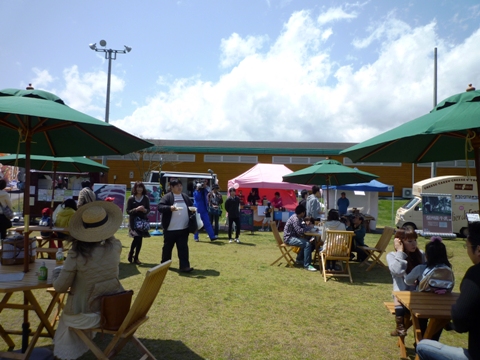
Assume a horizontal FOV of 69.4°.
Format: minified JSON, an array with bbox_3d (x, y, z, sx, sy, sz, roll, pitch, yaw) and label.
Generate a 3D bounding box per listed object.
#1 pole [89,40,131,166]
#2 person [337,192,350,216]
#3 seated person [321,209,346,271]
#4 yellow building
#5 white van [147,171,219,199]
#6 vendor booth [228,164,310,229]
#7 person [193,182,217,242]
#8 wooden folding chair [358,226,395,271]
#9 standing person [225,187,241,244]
[{"bbox_3d":[-9.198,-3.832,23.807,2.900,11.660,0.900,2,-2,0],"label":"pole"},{"bbox_3d":[4.637,1.466,15.554,0.520,1.720,0.340,1,-3,6],"label":"person"},{"bbox_3d":[1.801,1.204,6.677,0.480,1.270,0.750,2,-2,5],"label":"seated person"},{"bbox_3d":[4.032,-0.964,36.599,36.000,4.800,11.000,2,-3,5],"label":"yellow building"},{"bbox_3d":[-2.506,0.861,13.900,3.300,2.120,1.550,2,-2,-3],"label":"white van"},{"bbox_3d":[1.357,0.760,16.285,3.550,3.000,2.450,2,-3,-9],"label":"vendor booth"},{"bbox_3d":[-1.080,0.992,10.400,0.600,1.730,0.550,2,-2,11],"label":"person"},{"bbox_3d":[2.877,1.418,7.303,0.560,0.890,0.480,2,-3,3],"label":"wooden folding chair"},{"bbox_3d":[-0.212,1.072,10.500,0.480,1.640,0.330,2,-2,0],"label":"standing person"}]

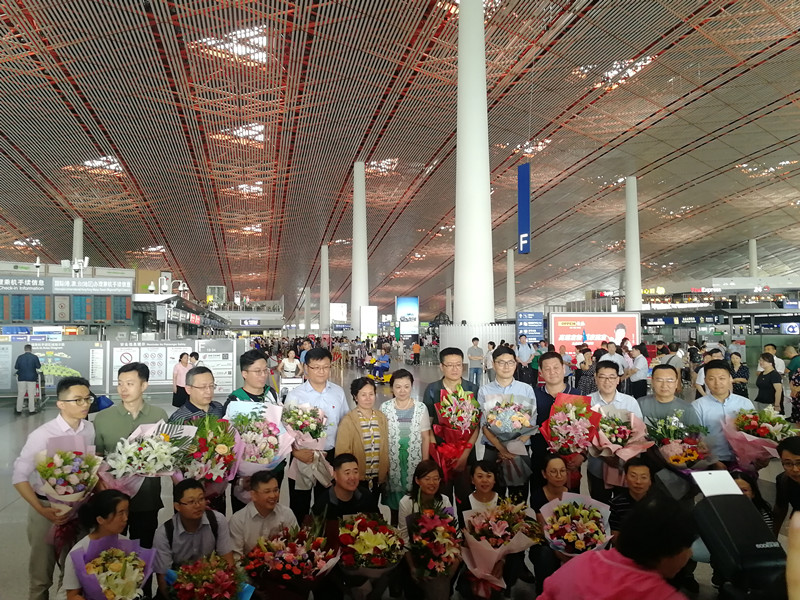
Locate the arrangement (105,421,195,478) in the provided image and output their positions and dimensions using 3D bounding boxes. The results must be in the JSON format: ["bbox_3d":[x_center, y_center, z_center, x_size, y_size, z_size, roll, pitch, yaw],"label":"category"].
[{"bbox_3d":[-1.477,0.882,3.680,0.480,0.310,0.300,1,-3,-20],"label":"arrangement"}]

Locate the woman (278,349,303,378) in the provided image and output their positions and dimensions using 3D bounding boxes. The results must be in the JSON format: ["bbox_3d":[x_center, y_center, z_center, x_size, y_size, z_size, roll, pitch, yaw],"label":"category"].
[{"bbox_3d":[-2.557,1.929,14.559,0.520,1.544,0.320,0,-3,-3],"label":"woman"}]

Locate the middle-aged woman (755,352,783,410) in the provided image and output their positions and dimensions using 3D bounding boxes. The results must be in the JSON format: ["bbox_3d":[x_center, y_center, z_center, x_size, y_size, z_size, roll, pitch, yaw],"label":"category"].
[{"bbox_3d":[5.559,1.589,9.400,0.330,1.600,0.460,1,-3,-16],"label":"middle-aged woman"}]

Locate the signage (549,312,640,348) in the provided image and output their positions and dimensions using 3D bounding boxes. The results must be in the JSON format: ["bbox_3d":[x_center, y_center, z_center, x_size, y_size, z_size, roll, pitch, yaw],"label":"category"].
[{"bbox_3d":[8.741,1.728,28.000,4.100,2.300,0.300,0,-3,-10],"label":"signage"}]

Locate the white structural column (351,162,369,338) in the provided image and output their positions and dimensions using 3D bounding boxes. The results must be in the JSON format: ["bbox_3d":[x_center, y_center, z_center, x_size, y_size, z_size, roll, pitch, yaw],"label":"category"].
[{"bbox_3d":[-5.927,-6.579,92.000,2.700,27.400,2.700,0,-3,-12],"label":"white structural column"}]

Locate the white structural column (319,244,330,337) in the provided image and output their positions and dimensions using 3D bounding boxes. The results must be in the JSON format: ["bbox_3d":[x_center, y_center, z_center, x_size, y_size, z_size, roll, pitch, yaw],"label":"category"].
[{"bbox_3d":[-14.277,-1.040,118.000,1.900,19.100,1.900,1,-3,-13],"label":"white structural column"}]

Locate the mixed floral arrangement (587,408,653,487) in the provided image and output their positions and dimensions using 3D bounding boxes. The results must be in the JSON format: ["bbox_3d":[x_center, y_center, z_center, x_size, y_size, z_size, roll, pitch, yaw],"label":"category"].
[{"bbox_3d":[1.413,0.941,3.980,0.400,0.470,0.300,-1,-3,14],"label":"mixed floral arrangement"}]

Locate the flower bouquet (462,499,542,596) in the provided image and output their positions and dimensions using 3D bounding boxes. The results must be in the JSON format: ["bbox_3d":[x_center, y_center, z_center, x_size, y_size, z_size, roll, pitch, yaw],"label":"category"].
[{"bbox_3d":[0.591,1.428,3.600,0.420,0.500,0.330,7,8,6],"label":"flower bouquet"}]

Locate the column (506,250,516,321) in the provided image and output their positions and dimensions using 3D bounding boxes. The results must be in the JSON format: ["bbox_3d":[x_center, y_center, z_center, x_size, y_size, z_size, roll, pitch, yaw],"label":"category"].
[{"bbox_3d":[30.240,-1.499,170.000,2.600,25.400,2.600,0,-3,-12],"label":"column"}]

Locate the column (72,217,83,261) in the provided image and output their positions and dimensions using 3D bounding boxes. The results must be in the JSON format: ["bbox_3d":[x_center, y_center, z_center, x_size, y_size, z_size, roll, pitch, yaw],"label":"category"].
[{"bbox_3d":[-48.612,-2.787,94.000,1.750,19.800,1.750,1,-3,-13],"label":"column"}]

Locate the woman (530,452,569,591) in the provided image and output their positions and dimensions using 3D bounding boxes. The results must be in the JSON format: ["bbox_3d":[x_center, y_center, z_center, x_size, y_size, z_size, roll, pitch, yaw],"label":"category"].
[{"bbox_3d":[1.051,1.635,4.300,0.460,1.080,0.600,0,-3,-3],"label":"woman"}]

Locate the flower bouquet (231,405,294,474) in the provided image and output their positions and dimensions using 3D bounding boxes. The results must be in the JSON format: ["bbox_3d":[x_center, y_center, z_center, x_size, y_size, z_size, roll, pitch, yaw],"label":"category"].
[{"bbox_3d":[-0.905,0.938,4.050,0.400,0.540,0.300,3,8,-9],"label":"flower bouquet"}]

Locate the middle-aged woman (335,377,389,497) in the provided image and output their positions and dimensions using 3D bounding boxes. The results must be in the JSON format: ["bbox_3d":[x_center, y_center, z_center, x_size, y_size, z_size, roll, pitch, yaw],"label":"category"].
[{"bbox_3d":[-0.271,1.361,4.558,0.430,1.589,0.280,1,-3,-18],"label":"middle-aged woman"}]

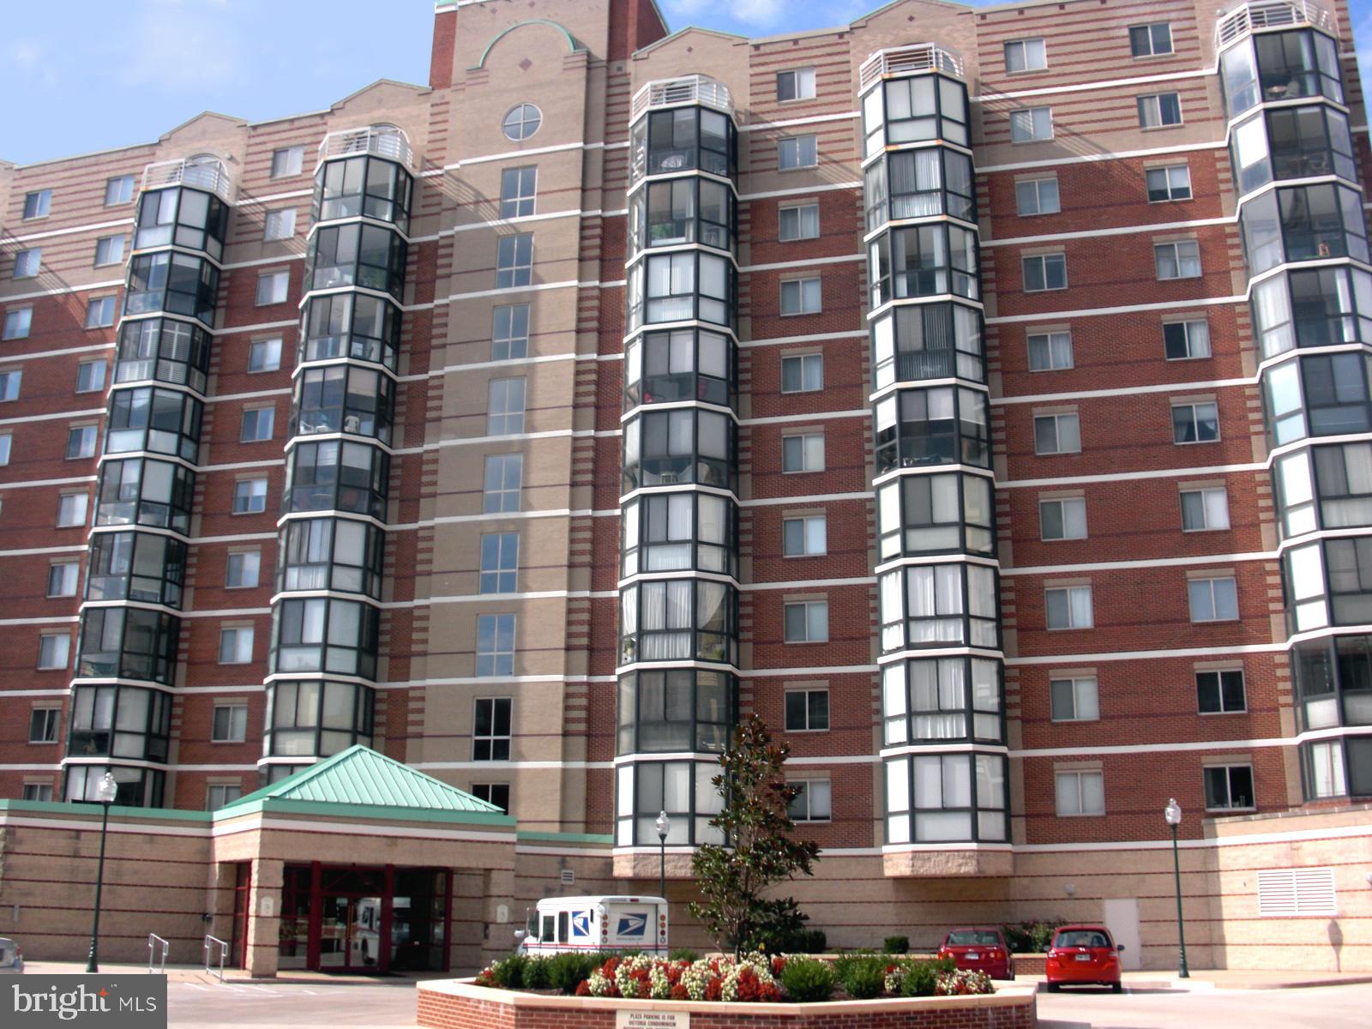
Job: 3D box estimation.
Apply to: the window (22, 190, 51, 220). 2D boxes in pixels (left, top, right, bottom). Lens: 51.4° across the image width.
[{"bbox_3d":[-26.844,-12.802,58.968,1.357,1.304,0.120,-4,-17,15],"label":"window"}]

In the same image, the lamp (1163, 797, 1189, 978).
[{"bbox_3d":[12.172,9.209,35.275,0.420,4.491,0.420,-4,-17,15],"label":"lamp"}]

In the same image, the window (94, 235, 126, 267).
[{"bbox_3d":[-22.600,-10.352,56.051,1.350,1.240,0.140,-4,-17,15],"label":"window"}]

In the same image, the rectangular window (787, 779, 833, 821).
[{"bbox_3d":[3.716,8.607,42.887,1.365,1.267,0.150,-4,-17,15],"label":"rectangular window"}]

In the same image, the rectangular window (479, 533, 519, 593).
[{"bbox_3d":[-6.175,1.615,47.280,1.337,2.048,0.150,-4,-17,15],"label":"rectangular window"}]

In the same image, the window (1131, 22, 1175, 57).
[{"bbox_3d":[15.424,-15.688,47.218,1.340,1.290,0.150,-4,-17,15],"label":"window"}]

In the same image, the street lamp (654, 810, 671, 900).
[{"bbox_3d":[-0.635,10.201,38.464,0.410,4.436,0.410,-4,-17,15],"label":"street lamp"}]

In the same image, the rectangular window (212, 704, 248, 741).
[{"bbox_3d":[-15.648,7.210,49.030,1.367,1.258,0.140,-4,-17,15],"label":"rectangular window"}]

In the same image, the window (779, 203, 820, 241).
[{"bbox_3d":[3.842,-9.892,48.375,1.365,1.267,0.150,-4,-17,15],"label":"window"}]

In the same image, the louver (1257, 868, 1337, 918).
[{"bbox_3d":[15.683,9.712,36.626,0.120,1.240,2.380,9,-18,-26],"label":"louver"}]

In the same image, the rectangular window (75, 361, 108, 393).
[{"bbox_3d":[-22.940,-5.312,55.112,1.367,1.258,0.140,-4,-17,15],"label":"rectangular window"}]

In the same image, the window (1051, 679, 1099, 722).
[{"bbox_3d":[11.248,5.340,41.218,1.350,1.240,0.140,-4,-17,15],"label":"window"}]

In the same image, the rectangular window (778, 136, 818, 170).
[{"bbox_3d":[3.823,-12.300,48.604,1.350,1.240,0.140,-4,-17,15],"label":"rectangular window"}]

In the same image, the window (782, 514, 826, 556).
[{"bbox_3d":[3.788,0.708,45.304,1.340,1.290,0.150,-4,-17,15],"label":"window"}]

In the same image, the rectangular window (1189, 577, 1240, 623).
[{"bbox_3d":[15.476,2.482,41.831,1.390,1.290,0.130,-4,-17,15],"label":"rectangular window"}]

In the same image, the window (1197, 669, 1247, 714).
[{"bbox_3d":[15.261,5.058,40.656,1.365,1.267,0.150,-4,-17,15],"label":"window"}]

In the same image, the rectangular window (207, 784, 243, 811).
[{"bbox_3d":[-15.588,9.700,48.126,1.340,1.290,0.150,-4,-17,15],"label":"rectangular window"}]

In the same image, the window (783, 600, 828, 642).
[{"bbox_3d":[3.766,3.378,44.967,1.390,1.290,0.130,-4,-17,15],"label":"window"}]

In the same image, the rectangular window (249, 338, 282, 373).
[{"bbox_3d":[-15.731,-5.939,53.422,1.390,1.290,0.130,-4,-17,15],"label":"rectangular window"}]

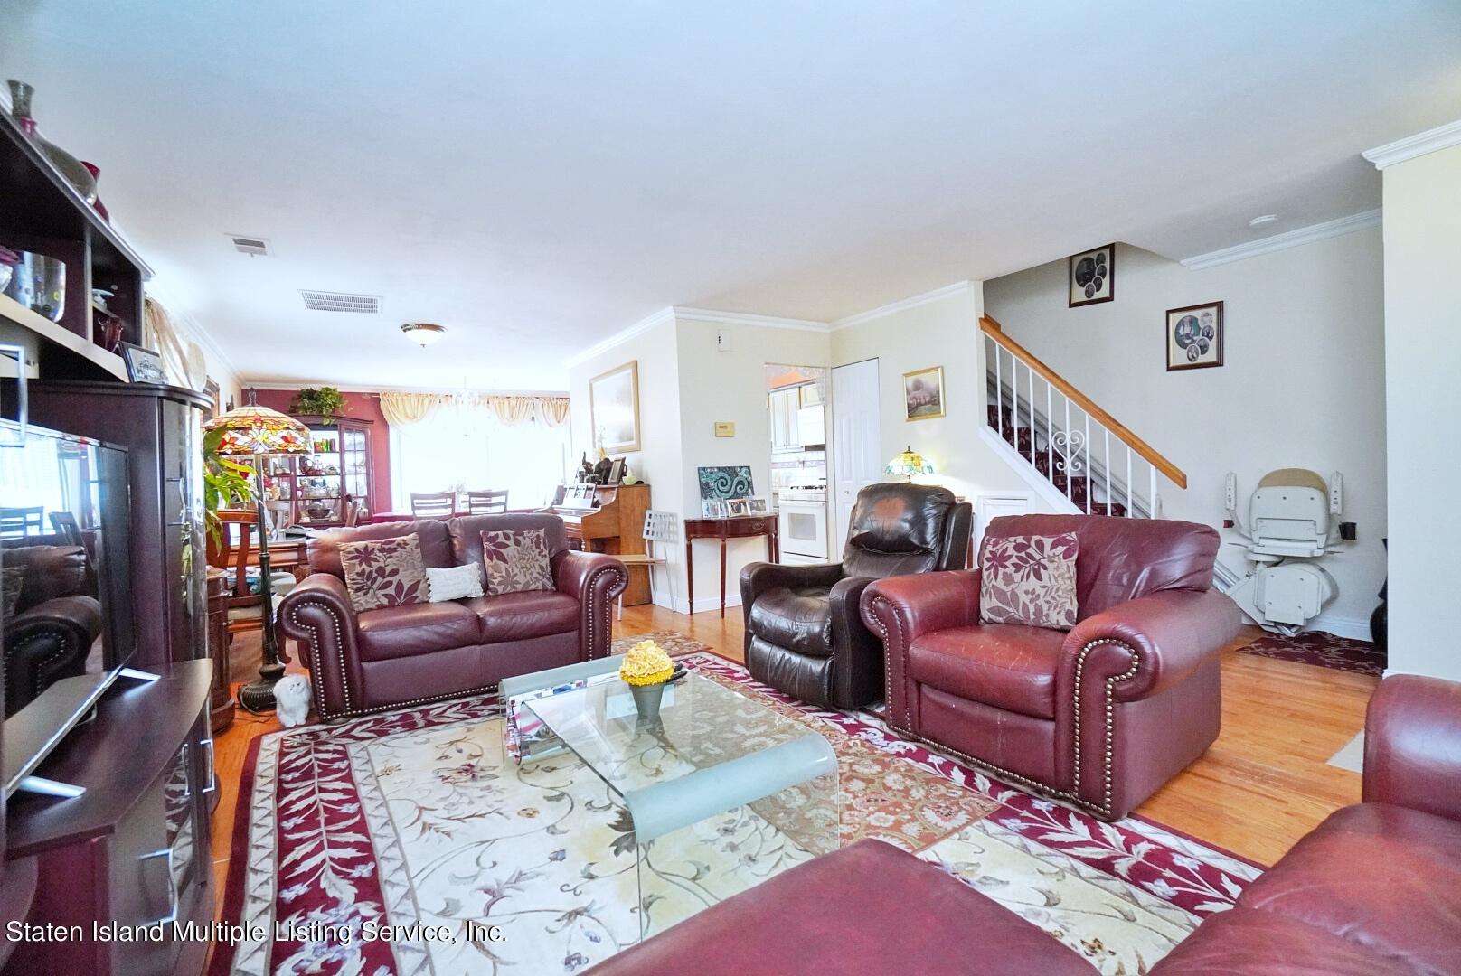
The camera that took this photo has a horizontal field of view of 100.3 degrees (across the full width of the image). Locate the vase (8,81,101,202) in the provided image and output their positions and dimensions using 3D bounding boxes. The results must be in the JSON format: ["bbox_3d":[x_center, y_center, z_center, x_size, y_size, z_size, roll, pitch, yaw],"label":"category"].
[{"bbox_3d":[-1.828,-0.902,1.583,0.235,0.285,0.235,-4,2,-33],"label":"vase"}]

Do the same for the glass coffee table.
[{"bbox_3d":[-0.285,0.898,2.034,0.610,0.375,1.190,-3,2,-34],"label":"glass coffee table"}]

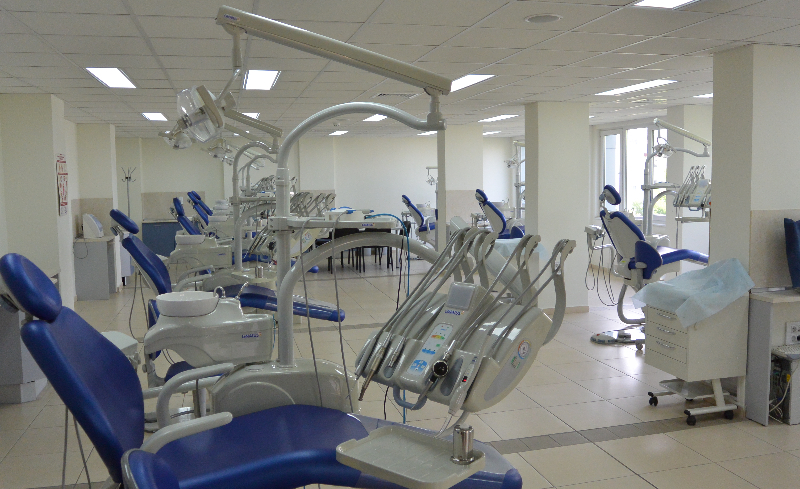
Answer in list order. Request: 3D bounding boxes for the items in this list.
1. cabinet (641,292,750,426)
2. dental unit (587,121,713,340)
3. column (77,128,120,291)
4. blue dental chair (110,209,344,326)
[{"bbox_3d":[2.047,0.745,4.758,0.465,0.840,0.480,-2,6,-14],"label":"cabinet"},{"bbox_3d":[2.821,-0.210,7.384,1.960,2.210,1.230,-2,6,-14],"label":"dental unit"},{"bbox_3d":[-4.511,-0.540,10.349,0.465,2.482,0.360,-2,6,-14],"label":"column"},{"bbox_3d":[-1.263,0.438,5.263,1.690,1.440,0.700,-2,6,-14],"label":"blue dental chair"}]

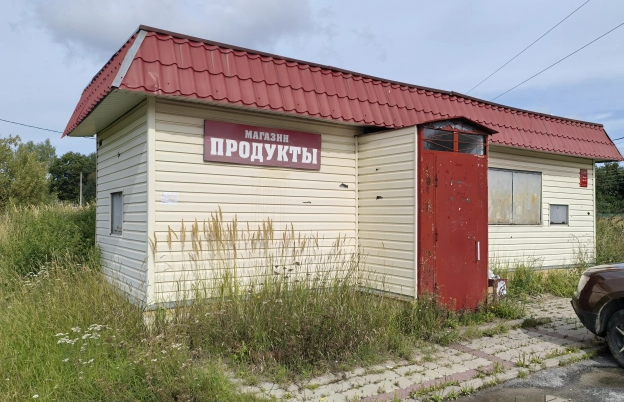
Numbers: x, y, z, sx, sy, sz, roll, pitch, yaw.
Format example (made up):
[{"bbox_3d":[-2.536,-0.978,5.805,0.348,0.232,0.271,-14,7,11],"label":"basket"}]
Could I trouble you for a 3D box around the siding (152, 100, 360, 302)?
[{"bbox_3d":[-0.602,0.051,6.362,3.010,2.332,0.080,2,-2,-34],"label":"siding"}]

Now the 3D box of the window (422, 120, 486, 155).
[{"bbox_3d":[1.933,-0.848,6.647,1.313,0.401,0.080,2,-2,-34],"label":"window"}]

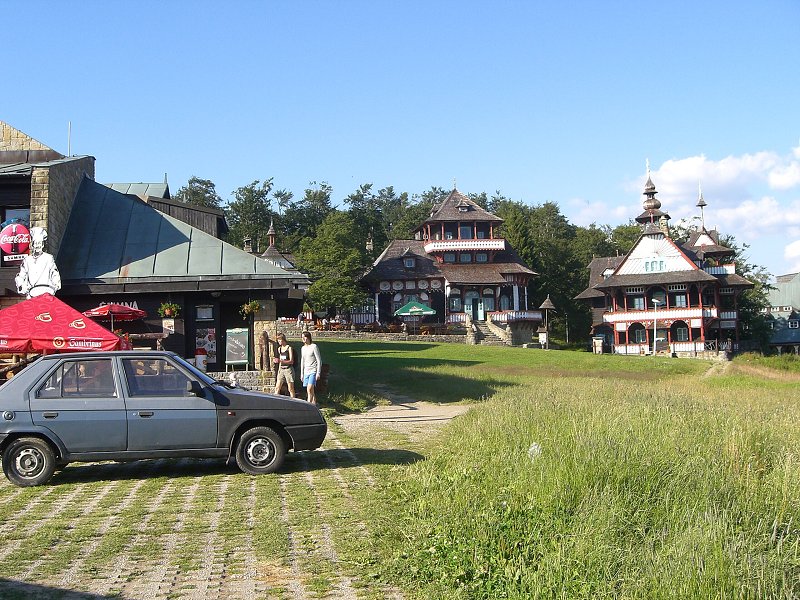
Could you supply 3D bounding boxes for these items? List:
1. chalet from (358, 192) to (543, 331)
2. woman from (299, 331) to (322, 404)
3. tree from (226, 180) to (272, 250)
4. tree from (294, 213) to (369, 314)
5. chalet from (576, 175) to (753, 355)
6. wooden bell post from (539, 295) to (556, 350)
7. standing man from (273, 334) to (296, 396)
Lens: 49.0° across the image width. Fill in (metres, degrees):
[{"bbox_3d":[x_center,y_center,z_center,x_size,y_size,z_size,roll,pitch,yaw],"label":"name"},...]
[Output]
[{"bbox_3d":[4.679,-3.475,93.239,16.200,15.900,13.500,-2,-2,-16],"label":"chalet"},{"bbox_3d":[-1.977,1.622,19.670,0.500,1.800,0.360,-3,-2,33],"label":"woman"},{"bbox_3d":[-18.132,-4.413,106.320,6.800,19.800,6.800,-2,-2,0],"label":"tree"},{"bbox_3d":[-6.121,-2.526,80.703,6.900,10.700,6.700,-2,-2,0],"label":"tree"},{"bbox_3d":[28.460,-3.987,93.726,15.800,18.600,13.000,-3,-2,24],"label":"chalet"},{"bbox_3d":[13.425,2.083,80.011,1.550,5.100,1.500,-2,-2,0],"label":"wooden bell post"},{"bbox_3d":[-2.742,1.694,20.870,0.420,1.760,0.520,0,-3,-45],"label":"standing man"}]

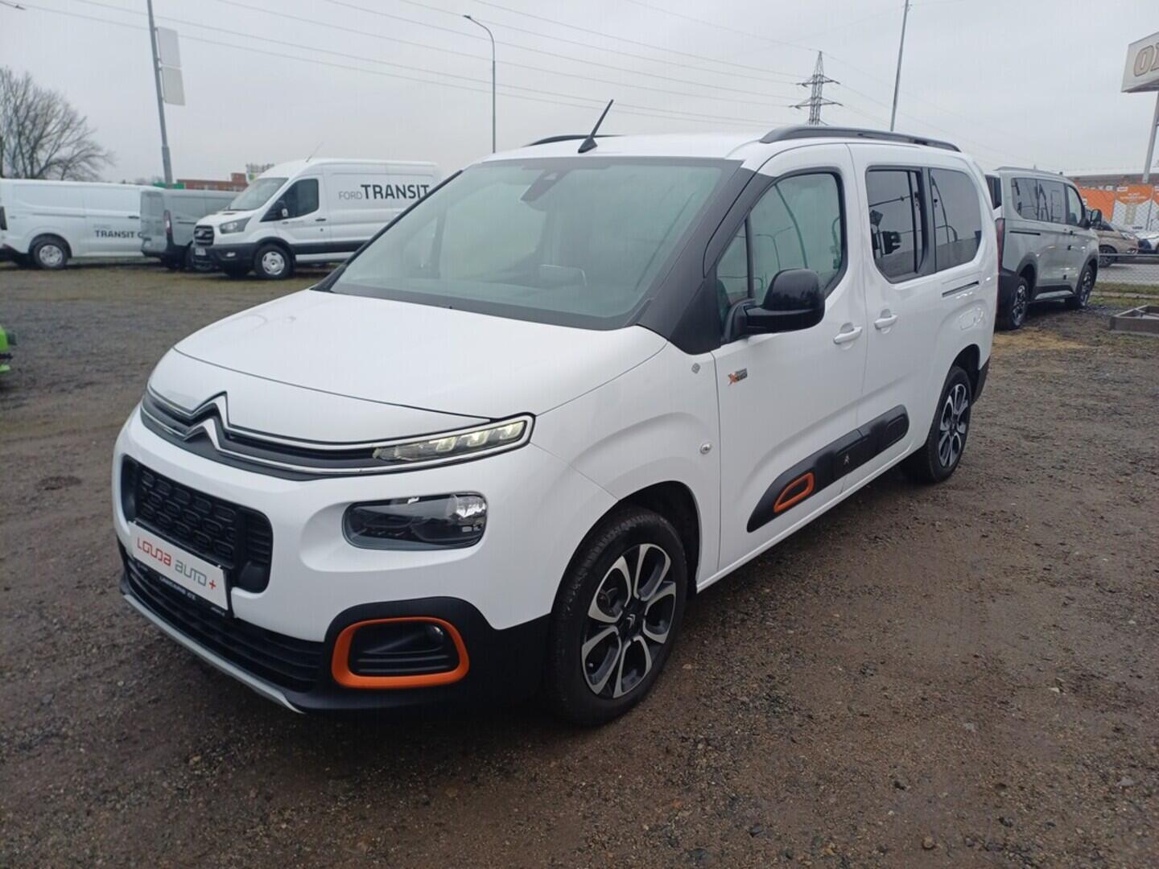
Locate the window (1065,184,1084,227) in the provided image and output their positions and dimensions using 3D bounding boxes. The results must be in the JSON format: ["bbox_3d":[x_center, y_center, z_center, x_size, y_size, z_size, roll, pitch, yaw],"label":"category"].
[{"bbox_3d":[6.915,-3.170,11.675,0.070,0.580,0.860,4,14,44],"label":"window"}]

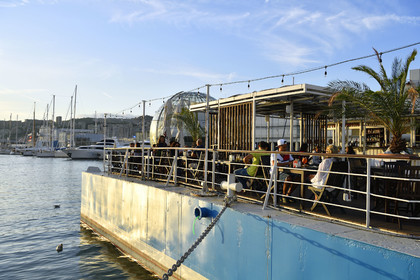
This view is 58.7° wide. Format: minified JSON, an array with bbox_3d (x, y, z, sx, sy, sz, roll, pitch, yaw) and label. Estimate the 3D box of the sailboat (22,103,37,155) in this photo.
[{"bbox_3d":[-66.800,-4.000,138.000,3.800,19.300,12.000,0,-1,9],"label":"sailboat"}]

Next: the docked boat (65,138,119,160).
[{"bbox_3d":[-29.800,2.300,101.000,19.500,6.000,5.200,0,-1,-17],"label":"docked boat"}]

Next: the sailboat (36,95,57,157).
[{"bbox_3d":[-51.700,-4.300,119.000,4.100,19.600,12.500,0,-1,9],"label":"sailboat"}]

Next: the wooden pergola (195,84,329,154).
[{"bbox_3d":[3.150,0.000,14.800,5.300,3.000,6.800,1,-1,-32],"label":"wooden pergola"}]

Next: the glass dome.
[{"bbox_3d":[-4.300,-3.300,90.000,20.000,16.500,20.000,0,-1,0],"label":"glass dome"}]

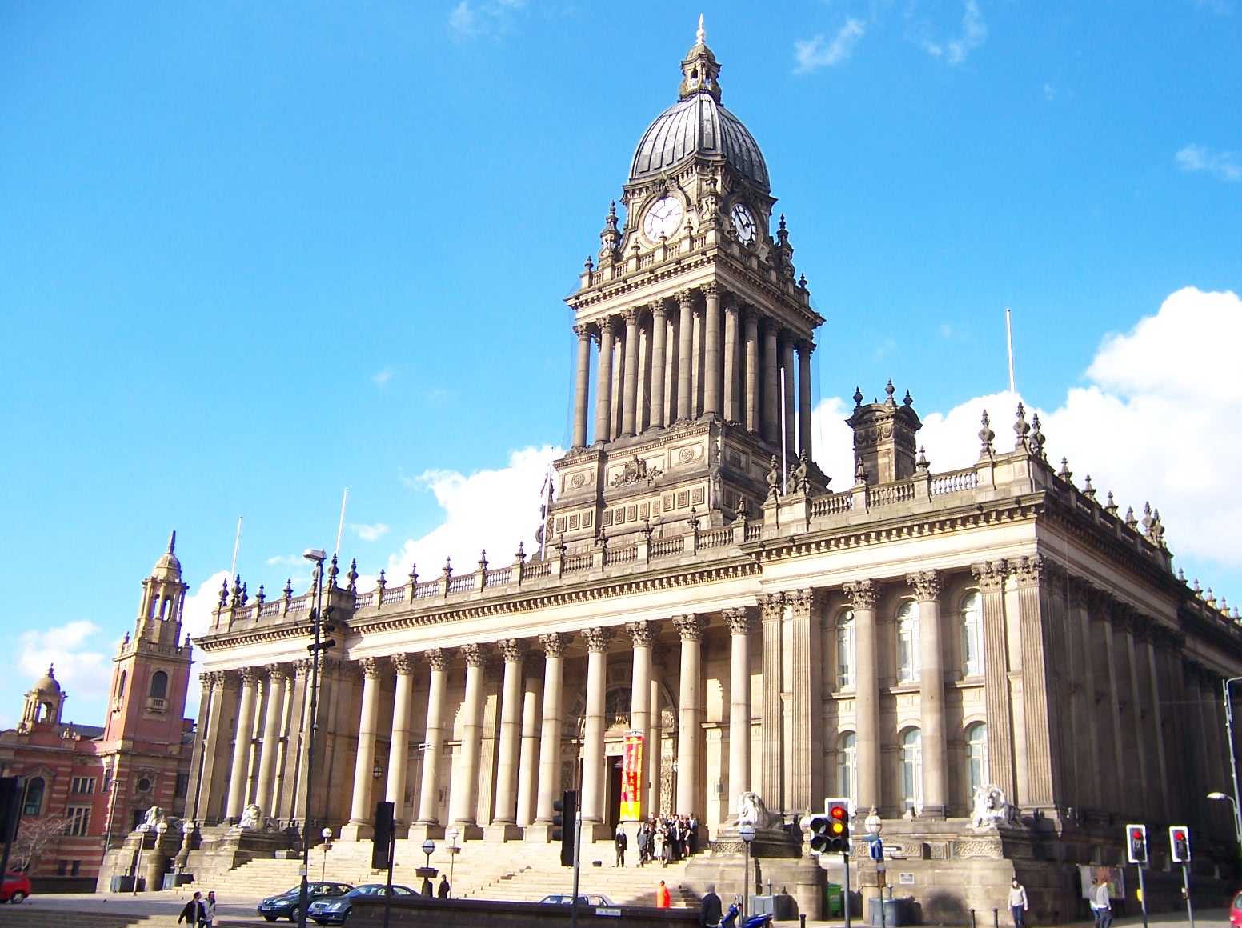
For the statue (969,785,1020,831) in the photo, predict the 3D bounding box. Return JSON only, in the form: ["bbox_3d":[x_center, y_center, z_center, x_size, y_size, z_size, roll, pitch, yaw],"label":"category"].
[{"bbox_3d":[14.069,12.764,43.984,1.283,1.534,3.036,-14,-25,37],"label":"statue"}]

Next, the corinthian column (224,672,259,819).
[{"bbox_3d":[-25.613,19.075,80.353,1.240,10.150,1.240,-14,-25,38],"label":"corinthian column"}]

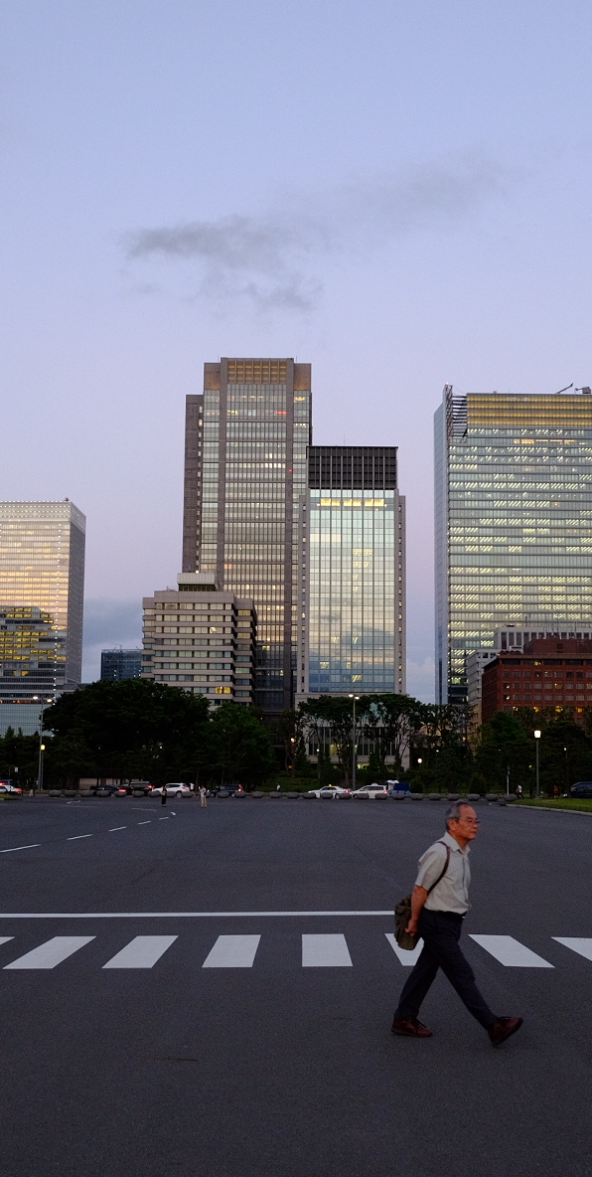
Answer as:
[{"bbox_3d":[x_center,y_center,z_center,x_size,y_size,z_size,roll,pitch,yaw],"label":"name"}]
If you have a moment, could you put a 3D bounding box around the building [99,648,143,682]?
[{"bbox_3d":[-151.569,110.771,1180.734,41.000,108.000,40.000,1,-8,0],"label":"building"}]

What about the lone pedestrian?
[{"bbox_3d":[1.121,2.316,9.234,0.850,1.630,0.500,-2,-8,18],"label":"lone pedestrian"}]

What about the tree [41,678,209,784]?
[{"bbox_3d":[-23.006,19.798,176.924,22.519,15.439,21.619,1,-8,0],"label":"tree"}]

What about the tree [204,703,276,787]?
[{"bbox_3d":[-7.473,21.254,174.725,9.651,12.249,9.265,1,-8,0],"label":"tree"}]

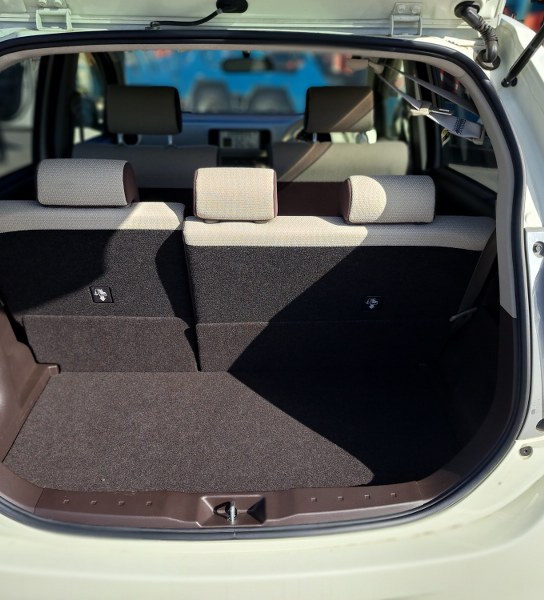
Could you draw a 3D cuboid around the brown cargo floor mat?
[{"bbox_3d":[-0.080,0.272,1.185,0.925,0.020,0.390,0,27,0],"label":"brown cargo floor mat"}]

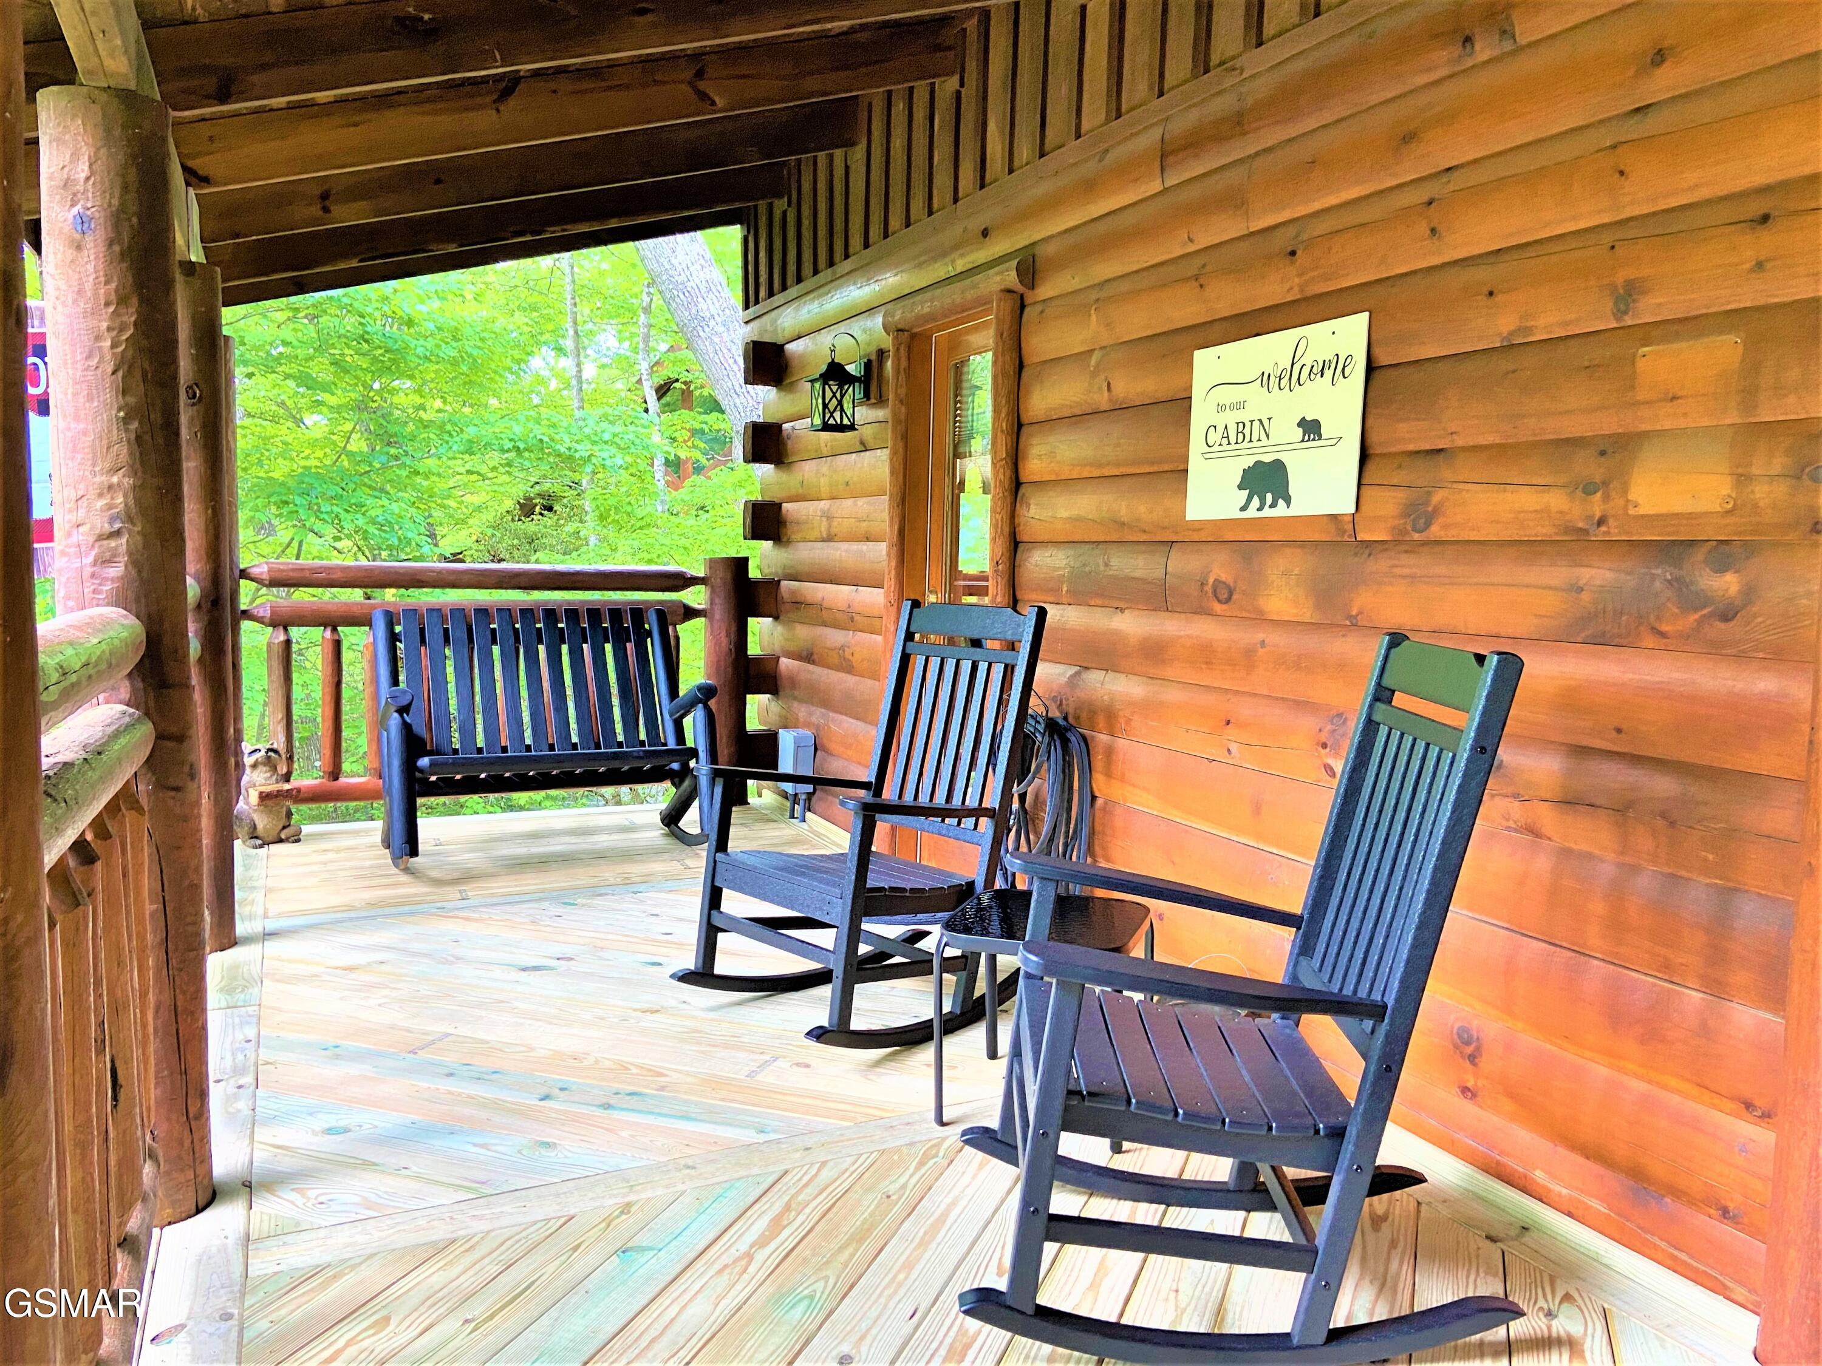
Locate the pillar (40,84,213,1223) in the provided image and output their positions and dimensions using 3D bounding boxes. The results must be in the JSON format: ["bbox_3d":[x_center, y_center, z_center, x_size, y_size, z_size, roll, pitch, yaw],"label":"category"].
[{"bbox_3d":[-1.390,-0.017,2.431,0.204,1.950,0.204,-1,6,-24],"label":"pillar"}]

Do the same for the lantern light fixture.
[{"bbox_3d":[-0.277,-1.153,5.248,0.207,0.376,0.155,-1,6,-24],"label":"lantern light fixture"}]

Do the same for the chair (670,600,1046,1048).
[{"bbox_3d":[-0.099,0.329,3.629,0.881,1.092,0.693,-3,7,-41],"label":"chair"}]

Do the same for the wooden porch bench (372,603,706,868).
[{"bbox_3d":[-1.492,0.184,5.631,1.276,0.948,0.802,-1,6,-24],"label":"wooden porch bench"}]

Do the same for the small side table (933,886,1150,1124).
[{"bbox_3d":[0.309,0.727,3.053,0.407,0.425,0.431,3,6,18],"label":"small side table"}]

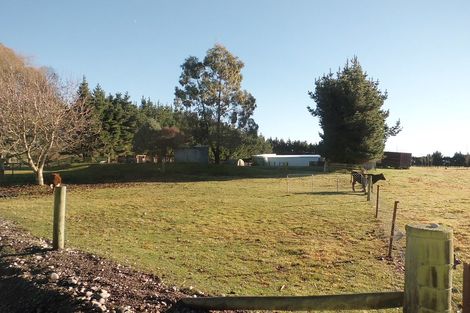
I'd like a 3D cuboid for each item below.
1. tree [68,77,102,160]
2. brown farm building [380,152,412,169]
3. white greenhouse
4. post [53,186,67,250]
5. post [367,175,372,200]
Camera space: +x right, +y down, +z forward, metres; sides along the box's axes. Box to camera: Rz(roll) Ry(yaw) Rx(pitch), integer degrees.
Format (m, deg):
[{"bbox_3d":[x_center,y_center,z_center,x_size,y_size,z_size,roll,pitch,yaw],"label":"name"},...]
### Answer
[{"bbox_3d":[-25.600,-6.500,58.000,5.200,14.300,5.200,1,-1,0],"label":"tree"},{"bbox_3d":[36.700,1.030,78.800,5.500,3.600,5.500,2,-1,-43],"label":"brown farm building"},{"bbox_3d":[13.000,1.050,85.000,15.900,3.000,6.900,1,-1,-25],"label":"white greenhouse"},{"bbox_3d":[-3.180,1.120,6.130,0.190,1.130,0.190,1,-1,0],"label":"post"},{"bbox_3d":[5.760,1.350,14.500,0.150,1.090,0.150,2,-1,0],"label":"post"}]

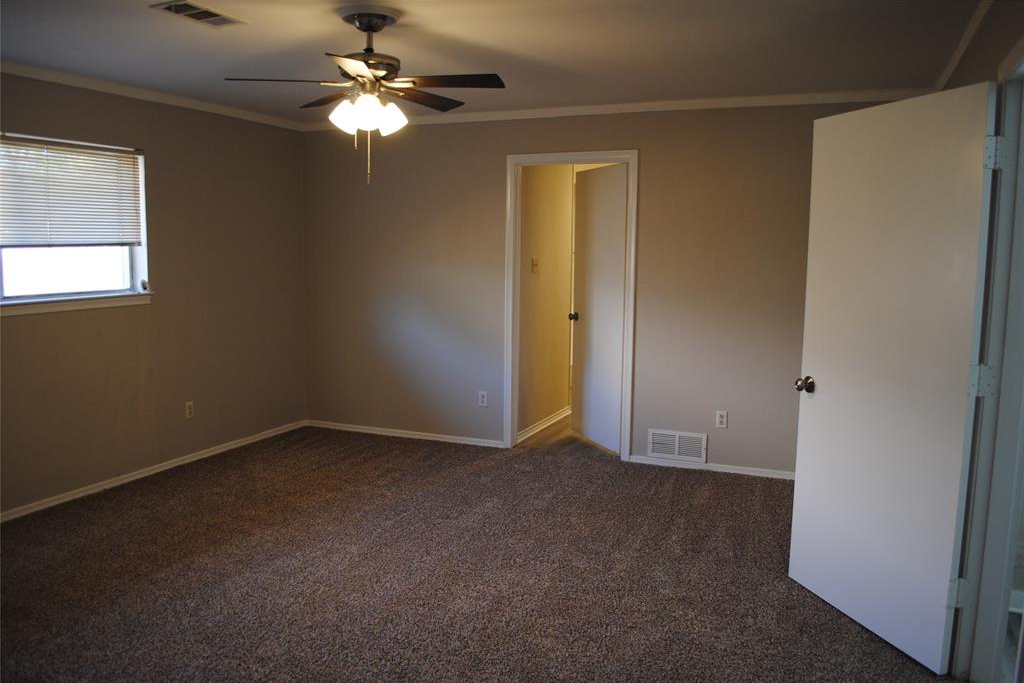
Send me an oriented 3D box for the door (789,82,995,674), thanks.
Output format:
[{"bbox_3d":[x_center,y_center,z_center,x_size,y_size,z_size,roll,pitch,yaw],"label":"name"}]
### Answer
[{"bbox_3d":[1.409,0.123,2.983,0.042,2.022,0.825,-2,8,-17],"label":"door"}]

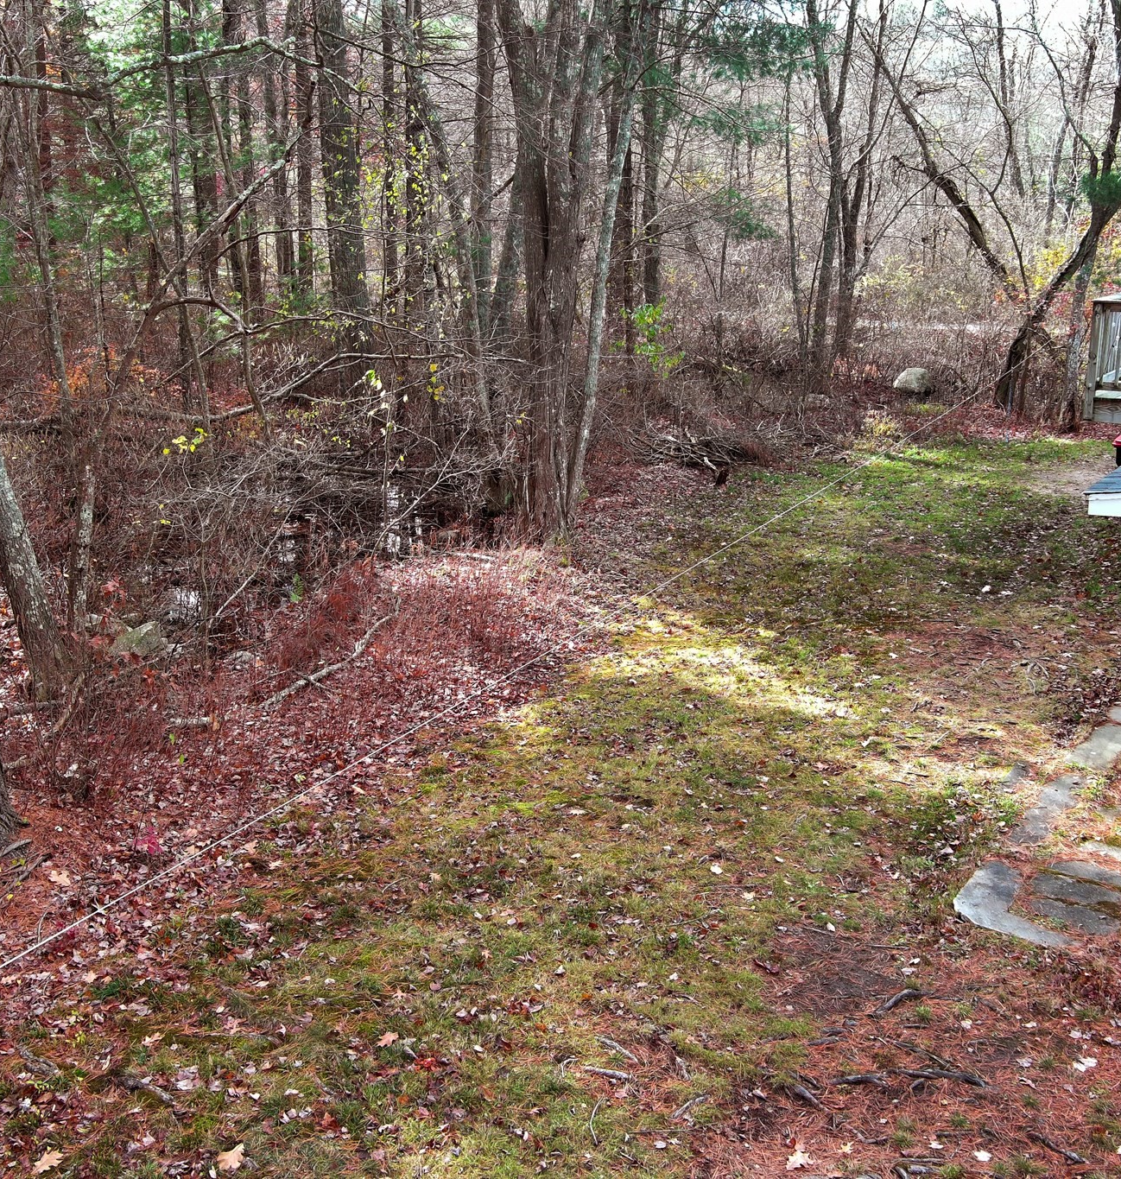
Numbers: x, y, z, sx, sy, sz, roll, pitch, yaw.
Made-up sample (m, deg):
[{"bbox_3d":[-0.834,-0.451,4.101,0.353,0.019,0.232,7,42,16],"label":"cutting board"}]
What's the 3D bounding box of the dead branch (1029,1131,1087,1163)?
[{"bbox_3d":[2.266,2.555,6.505,0.080,0.045,0.294,-14,21,-42],"label":"dead branch"}]

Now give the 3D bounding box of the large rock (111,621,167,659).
[{"bbox_3d":[-4.178,0.506,14.100,0.500,0.310,0.420,0,16,0],"label":"large rock"}]

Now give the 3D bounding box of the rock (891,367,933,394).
[{"bbox_3d":[7.233,-4.307,29.300,0.780,0.490,0.640,0,16,0],"label":"rock"}]

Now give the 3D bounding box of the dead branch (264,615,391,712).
[{"bbox_3d":[-2.223,0.699,13.600,0.500,0.280,2.300,5,16,18],"label":"dead branch"}]

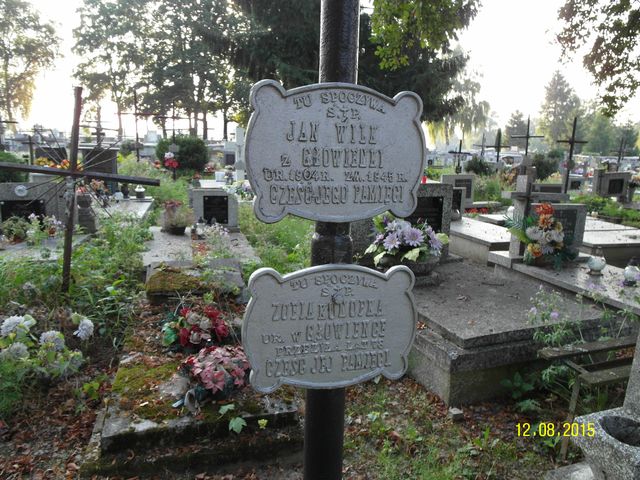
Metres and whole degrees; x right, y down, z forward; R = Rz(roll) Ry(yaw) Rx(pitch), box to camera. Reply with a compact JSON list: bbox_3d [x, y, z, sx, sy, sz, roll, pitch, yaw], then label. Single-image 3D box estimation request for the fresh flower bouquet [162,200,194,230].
[{"bbox_3d":[-2.105,-0.350,6.600,0.460,0.450,0.420,-4,13,-18],"label":"fresh flower bouquet"}]

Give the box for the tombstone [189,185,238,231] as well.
[{"bbox_3d":[-1.620,-0.479,6.750,0.690,0.650,0.200,-4,13,-19],"label":"tombstone"}]

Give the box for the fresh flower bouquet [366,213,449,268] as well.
[{"bbox_3d":[0.667,0.004,3.420,0.580,0.380,0.460,-1,13,-5],"label":"fresh flower bouquet"}]

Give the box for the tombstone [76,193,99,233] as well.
[{"bbox_3d":[-3.354,-0.390,6.400,0.270,0.560,0.250,-4,13,-18],"label":"tombstone"}]

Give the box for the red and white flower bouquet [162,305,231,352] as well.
[{"bbox_3d":[-0.821,0.588,2.950,0.440,0.250,0.330,-3,13,-12],"label":"red and white flower bouquet"}]

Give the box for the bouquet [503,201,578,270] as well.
[{"bbox_3d":[1.729,-0.035,3.480,0.500,0.480,0.320,-3,13,-12],"label":"bouquet"}]

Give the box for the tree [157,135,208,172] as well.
[{"bbox_3d":[-6.043,-3.802,19.500,2.200,1.720,2.100,0,13,0],"label":"tree"}]

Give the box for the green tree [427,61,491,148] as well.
[{"bbox_3d":[13.016,-12.542,42.000,6.200,8.800,6.000,0,13,0],"label":"green tree"}]

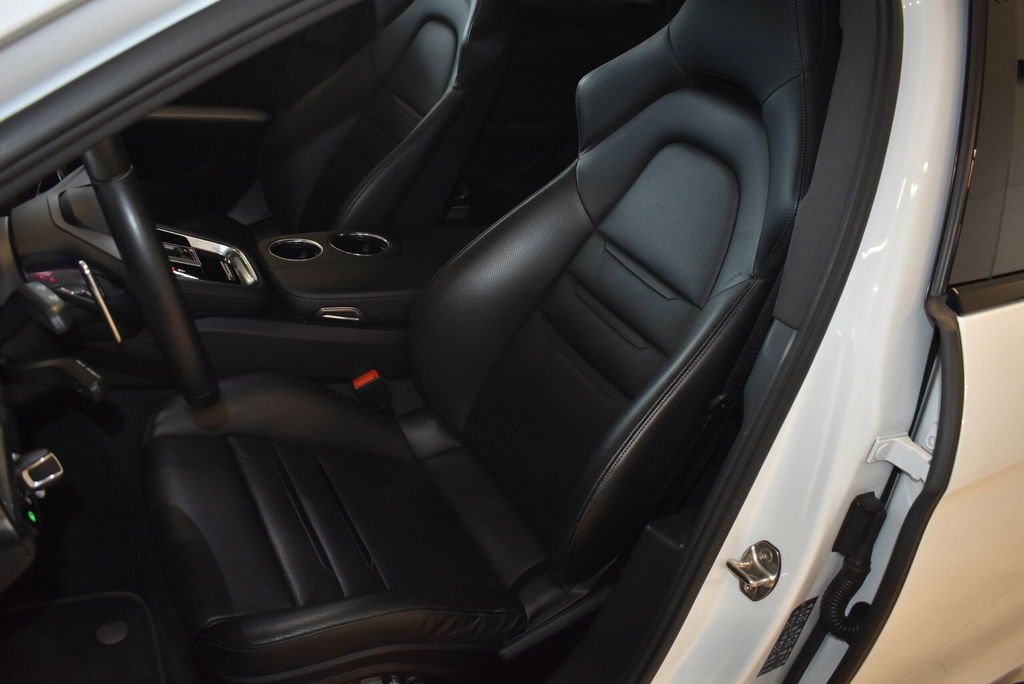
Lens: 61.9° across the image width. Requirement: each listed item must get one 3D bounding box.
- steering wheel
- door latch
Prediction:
[{"bbox_3d":[-0.361,-0.089,0.774,0.085,0.370,0.370,-23,40,-19],"label":"steering wheel"},{"bbox_3d":[0.194,0.187,0.697,0.032,0.060,0.037,-4,32,-32],"label":"door latch"}]

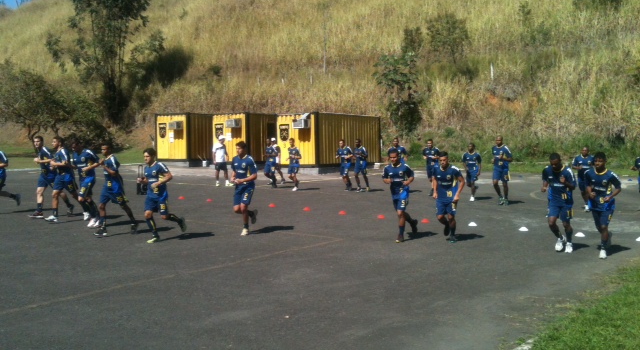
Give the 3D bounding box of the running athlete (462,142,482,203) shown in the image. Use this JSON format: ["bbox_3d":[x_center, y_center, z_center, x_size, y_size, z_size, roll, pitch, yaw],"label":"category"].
[{"bbox_3d":[4.614,-0.076,19.579,0.580,1.751,0.620,2,4,22],"label":"running athlete"}]

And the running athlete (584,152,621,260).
[{"bbox_3d":[4.695,0.507,10.756,0.620,1.767,0.680,3,5,38],"label":"running athlete"}]

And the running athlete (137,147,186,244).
[{"bbox_3d":[-2.829,0.373,11.550,0.620,1.684,0.850,3,4,27],"label":"running athlete"}]

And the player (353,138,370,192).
[{"bbox_3d":[1.402,-0.313,21.863,0.550,1.771,0.580,3,5,32],"label":"player"}]

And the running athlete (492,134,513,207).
[{"bbox_3d":[4.914,-0.117,17.472,0.570,1.873,0.480,3,5,31],"label":"running athlete"}]

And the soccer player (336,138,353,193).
[{"bbox_3d":[0.829,-0.328,22.364,0.550,1.760,0.580,2,4,25],"label":"soccer player"}]

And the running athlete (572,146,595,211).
[{"bbox_3d":[7.013,0.121,17.189,0.580,1.727,0.500,3,4,25],"label":"running athlete"}]

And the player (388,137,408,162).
[{"bbox_3d":[2.504,-0.279,20.643,0.600,1.799,0.600,2,4,25],"label":"player"}]

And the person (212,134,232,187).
[{"bbox_3d":[-3.398,-0.479,22.554,0.580,1.800,0.500,-3,5,-40],"label":"person"}]

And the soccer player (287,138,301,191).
[{"bbox_3d":[-0.853,-0.328,21.225,0.500,1.732,0.500,3,4,20],"label":"soccer player"}]

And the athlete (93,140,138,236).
[{"bbox_3d":[-3.922,0.288,12.410,0.570,1.774,0.800,4,5,42],"label":"athlete"}]

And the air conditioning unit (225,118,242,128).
[{"bbox_3d":[-4.253,-2.547,32.000,0.560,0.410,0.500,3,4,27],"label":"air conditioning unit"}]

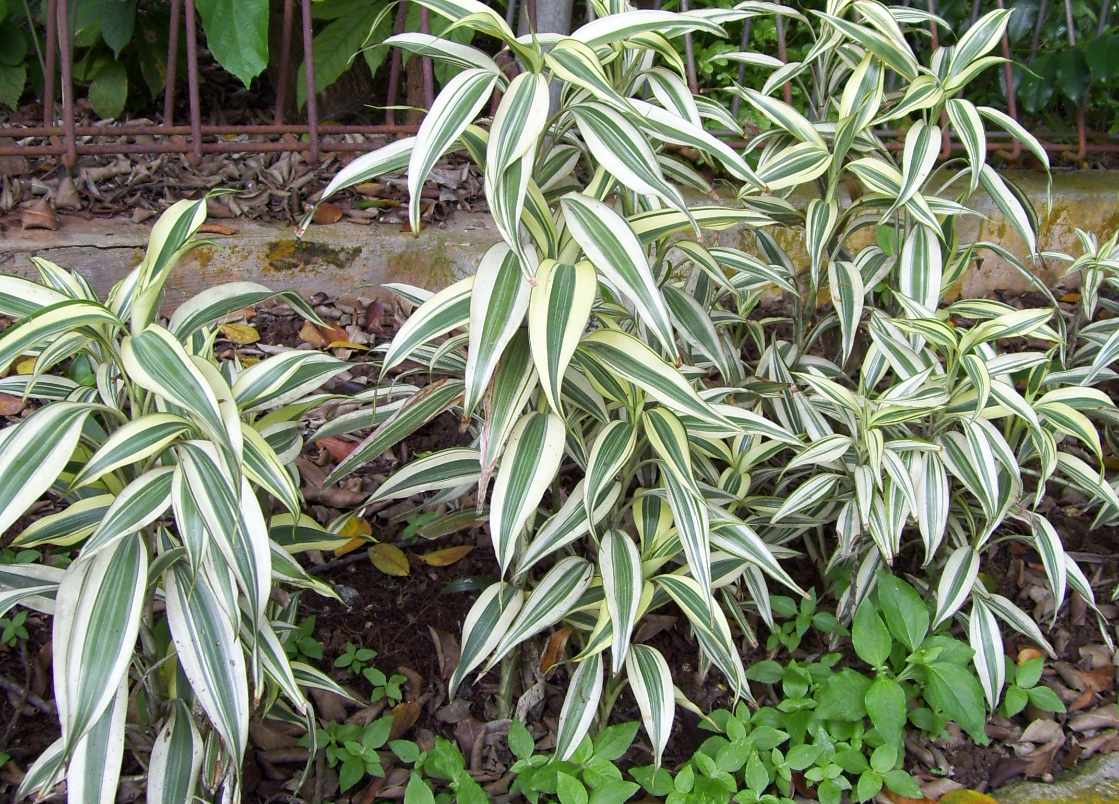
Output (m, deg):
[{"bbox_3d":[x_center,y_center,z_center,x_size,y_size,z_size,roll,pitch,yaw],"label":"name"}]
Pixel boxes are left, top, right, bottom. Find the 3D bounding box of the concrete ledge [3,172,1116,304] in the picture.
[{"bbox_3d":[0.149,-0.215,2.095,1.950,0.125,0.170,-7,24,-29],"label":"concrete ledge"}]

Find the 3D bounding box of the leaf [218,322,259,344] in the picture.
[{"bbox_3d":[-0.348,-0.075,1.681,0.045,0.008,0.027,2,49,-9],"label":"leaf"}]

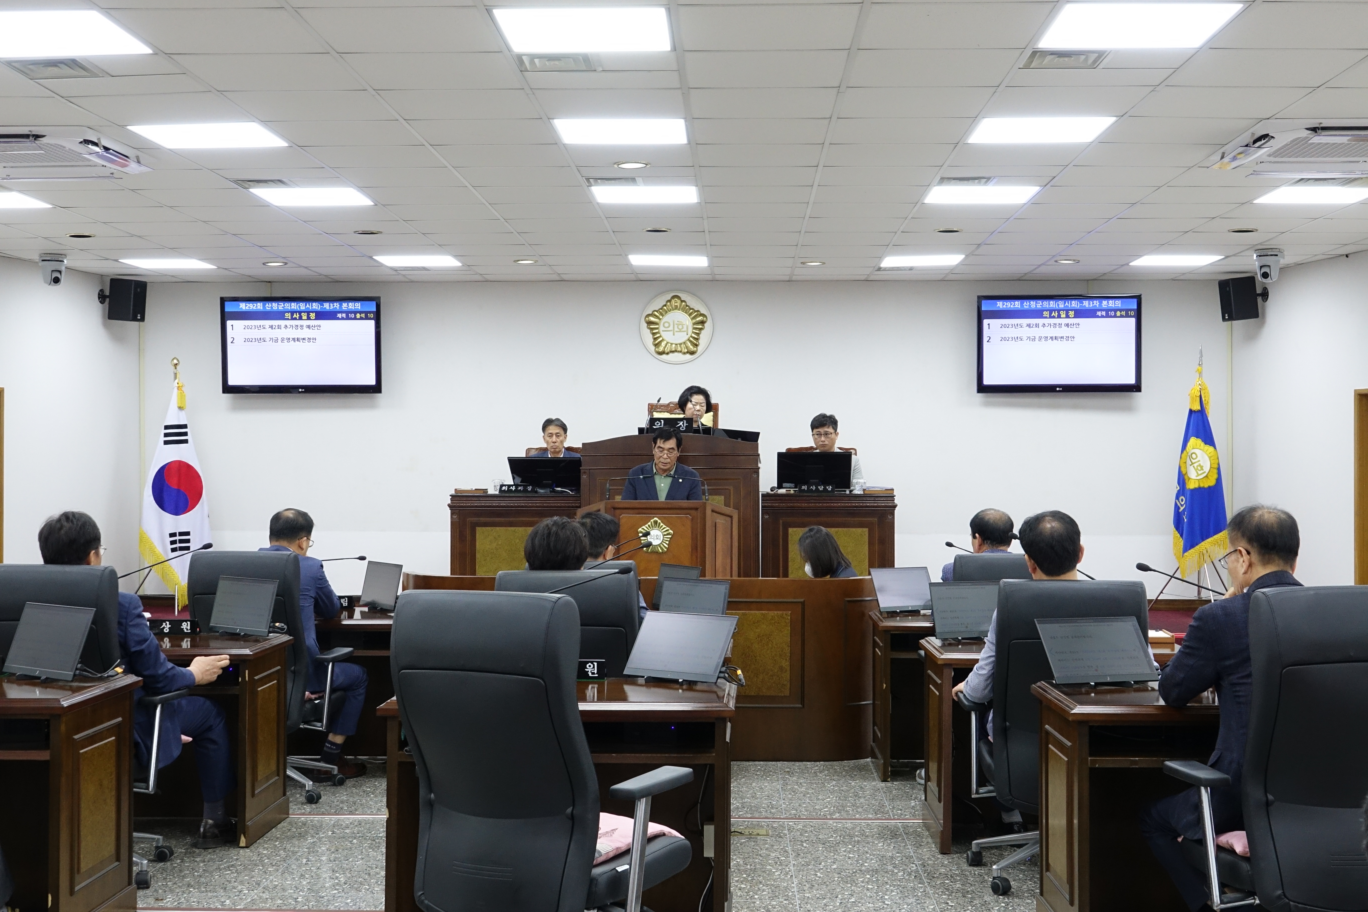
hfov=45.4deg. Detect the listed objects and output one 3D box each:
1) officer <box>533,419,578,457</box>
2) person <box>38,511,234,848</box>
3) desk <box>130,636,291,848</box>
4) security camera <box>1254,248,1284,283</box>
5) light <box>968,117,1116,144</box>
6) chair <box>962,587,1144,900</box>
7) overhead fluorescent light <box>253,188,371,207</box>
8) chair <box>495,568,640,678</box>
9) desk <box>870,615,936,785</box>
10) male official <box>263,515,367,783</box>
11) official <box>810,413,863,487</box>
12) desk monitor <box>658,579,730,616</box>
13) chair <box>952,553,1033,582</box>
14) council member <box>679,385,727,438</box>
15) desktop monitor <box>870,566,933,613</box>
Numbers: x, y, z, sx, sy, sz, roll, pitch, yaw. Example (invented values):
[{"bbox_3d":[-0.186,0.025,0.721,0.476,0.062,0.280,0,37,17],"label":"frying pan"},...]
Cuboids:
[{"bbox_3d":[-0.944,0.366,12.049,0.520,1.280,0.720,0,0,2],"label":"officer"},{"bbox_3d":[-1.970,0.830,5.820,0.600,1.270,0.880,0,0,20],"label":"person"},{"bbox_3d":[-2.070,1.090,6.360,1.000,0.730,0.550,0,0,4],"label":"desk"},{"bbox_3d":[4.066,-1.312,11.352,0.190,0.240,0.190,0,0,33],"label":"security camera"},{"bbox_3d":[1.575,-1.462,7.247,0.600,0.050,0.600,0,0,2],"label":"light"},{"bbox_3d":[1.280,0.930,5.630,0.650,1.070,0.660,0,0,-4],"label":"chair"},{"bbox_3d":[-2.075,-1.470,9.166,0.600,0.050,0.600,0,0,2],"label":"overhead fluorescent light"},{"bbox_3d":[-0.374,0.916,5.850,0.670,1.085,0.680,0,0,5],"label":"chair"},{"bbox_3d":[1.420,1.145,7.840,1.000,0.735,0.560,0,0,1],"label":"desk"},{"bbox_3d":[-1.710,0.880,7.370,0.550,1.280,0.880,0,0,22],"label":"male official"},{"bbox_3d":[1.082,0.331,12.049,0.520,1.280,0.720,0,0,2],"label":"official"},{"bbox_3d":[0.046,0.611,6.607,0.350,0.238,0.080,0,-8,40],"label":"desk monitor"},{"bbox_3d":[1.380,0.967,7.200,0.670,1.085,0.680,0,0,-3],"label":"chair"},{"bbox_3d":[0.085,0.120,11.300,0.500,1.240,0.700,0,0,2],"label":"council member"},{"bbox_3d":[1.098,0.666,8.170,0.350,0.234,0.110,0,-12,-27],"label":"desktop monitor"}]

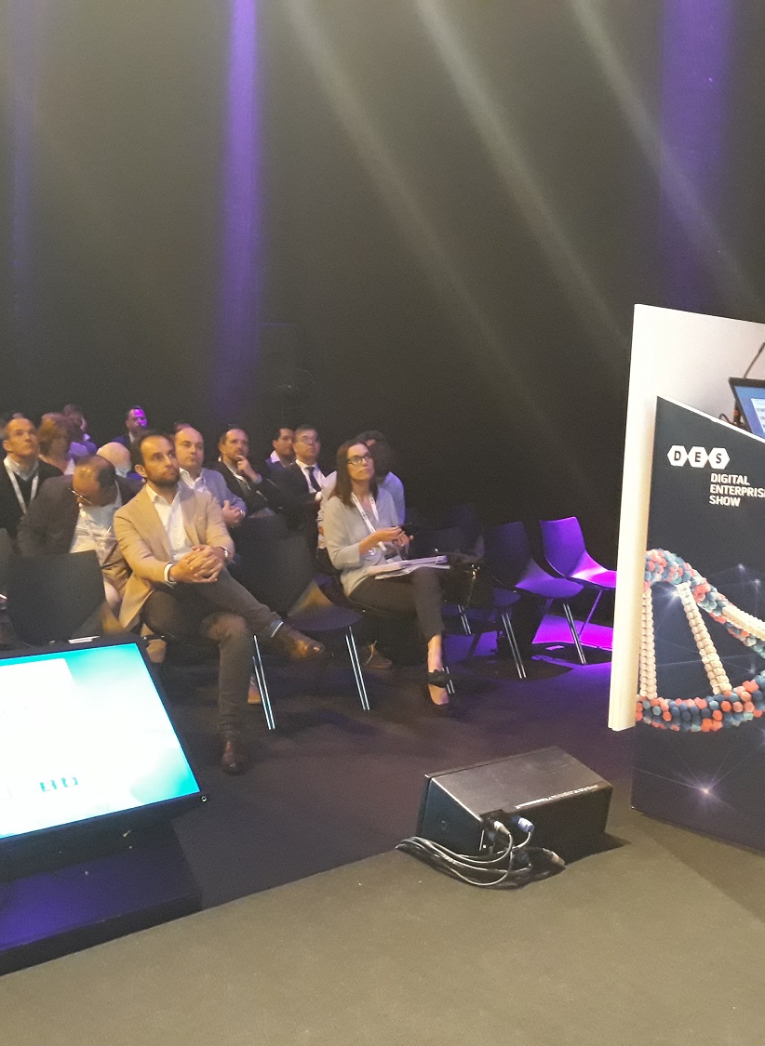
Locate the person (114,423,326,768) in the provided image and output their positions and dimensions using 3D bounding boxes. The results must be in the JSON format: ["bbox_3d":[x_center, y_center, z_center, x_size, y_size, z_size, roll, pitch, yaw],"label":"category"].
[{"bbox_3d":[-0.700,0.280,4.500,0.660,1.280,0.840,-2,7,-38],"label":"person"}]

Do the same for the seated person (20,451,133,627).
[{"bbox_3d":[-1.277,0.238,5.230,0.560,1.150,0.820,-3,8,-42],"label":"seated person"}]

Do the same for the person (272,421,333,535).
[{"bbox_3d":[-0.334,-0.009,7.407,0.540,1.300,0.820,-3,7,-40],"label":"person"}]

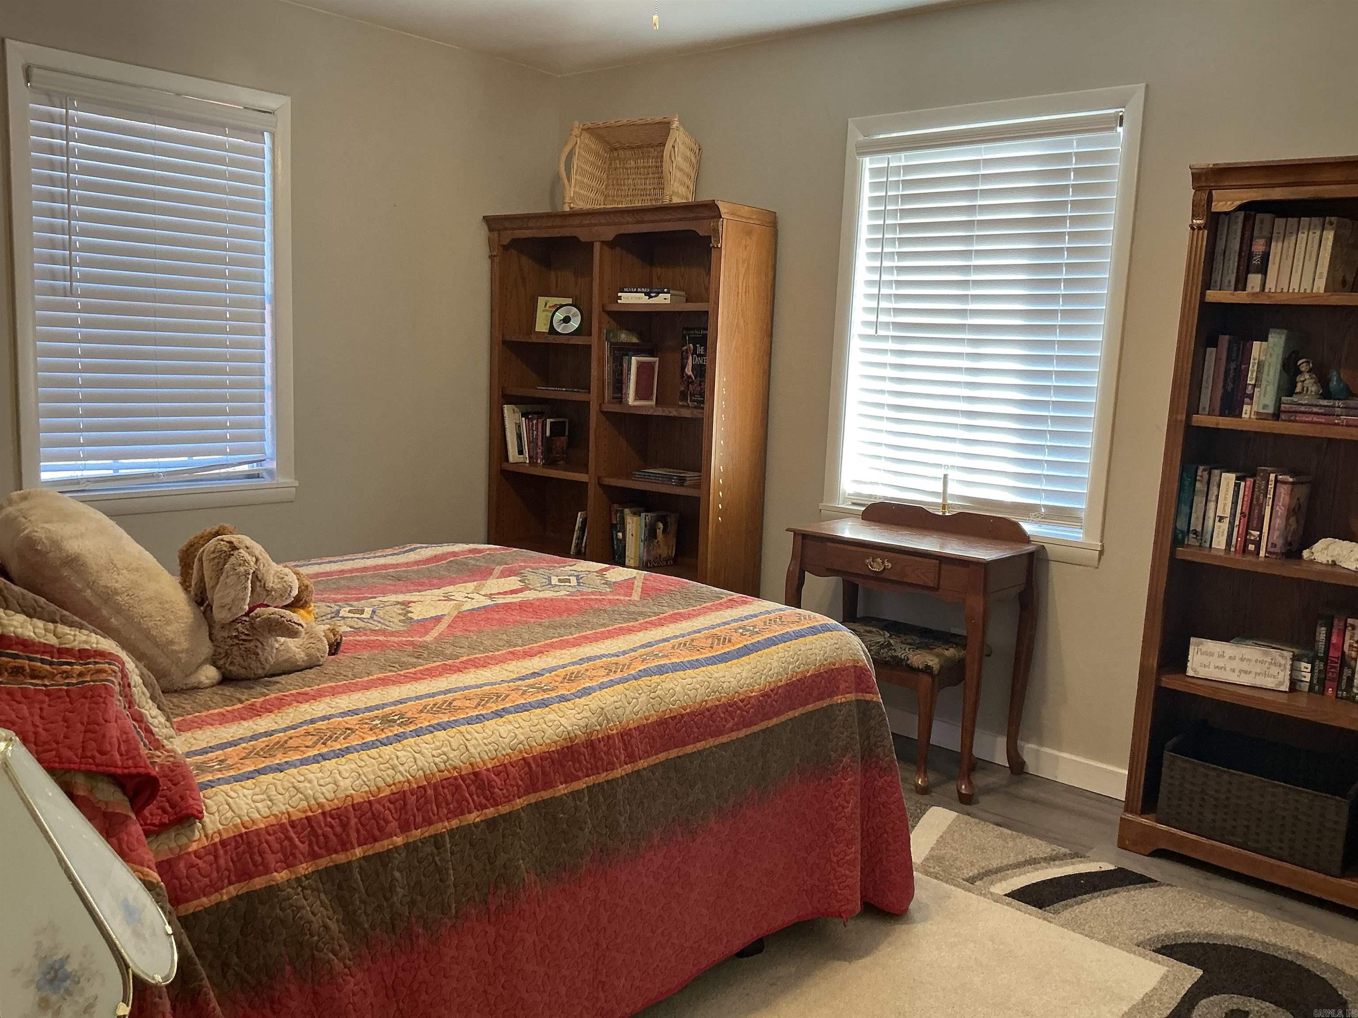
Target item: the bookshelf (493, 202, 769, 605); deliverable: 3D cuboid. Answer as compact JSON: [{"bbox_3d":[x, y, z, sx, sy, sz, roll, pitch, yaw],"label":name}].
[{"bbox_3d":[-0.255,-0.242,4.410,1.220,1.828,0.352,9,11,40],"label":"bookshelf"}]

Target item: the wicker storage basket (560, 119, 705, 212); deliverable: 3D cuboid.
[{"bbox_3d":[-0.171,-1.285,4.201,0.440,0.335,0.280,6,1,26],"label":"wicker storage basket"}]

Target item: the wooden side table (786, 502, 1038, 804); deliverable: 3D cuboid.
[{"bbox_3d":[0.734,0.425,3.605,0.710,0.820,0.385,9,11,40],"label":"wooden side table"}]

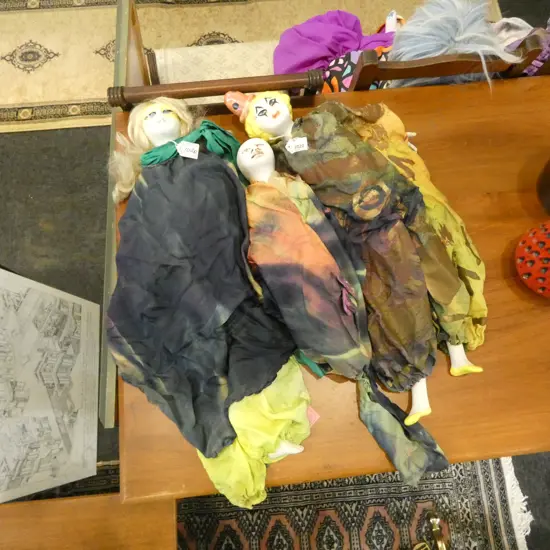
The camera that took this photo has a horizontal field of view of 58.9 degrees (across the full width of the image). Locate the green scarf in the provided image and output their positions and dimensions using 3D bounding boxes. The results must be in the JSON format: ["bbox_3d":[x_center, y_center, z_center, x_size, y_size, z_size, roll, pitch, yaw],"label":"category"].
[{"bbox_3d":[-0.155,-0.240,0.959,0.215,0.065,0.146,0,72,-1],"label":"green scarf"}]

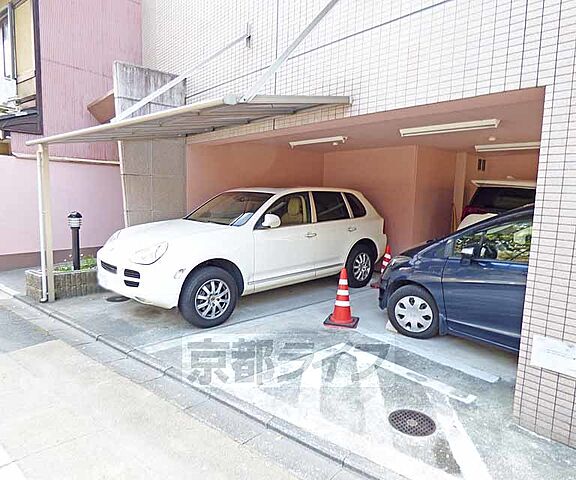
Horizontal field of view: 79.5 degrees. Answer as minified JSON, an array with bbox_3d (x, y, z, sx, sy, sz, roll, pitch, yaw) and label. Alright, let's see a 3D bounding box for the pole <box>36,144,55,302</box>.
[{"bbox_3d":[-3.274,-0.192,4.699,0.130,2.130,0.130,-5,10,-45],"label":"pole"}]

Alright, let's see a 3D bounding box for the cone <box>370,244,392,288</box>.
[{"bbox_3d":[1.751,0.441,6.082,0.380,0.700,0.380,-5,10,-45],"label":"cone"}]

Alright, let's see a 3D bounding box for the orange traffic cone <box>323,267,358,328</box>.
[{"bbox_3d":[0.702,0.686,4.361,0.375,0.700,0.375,4,7,18],"label":"orange traffic cone"}]

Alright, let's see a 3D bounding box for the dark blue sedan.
[{"bbox_3d":[2.851,0.366,3.497,4.000,1.550,1.700,7,9,44],"label":"dark blue sedan"}]

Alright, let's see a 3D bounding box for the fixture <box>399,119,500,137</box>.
[{"bbox_3d":[2.110,-1.506,4.647,0.200,0.090,1.240,-5,10,-45],"label":"fixture"}]

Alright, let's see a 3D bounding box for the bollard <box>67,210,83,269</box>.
[{"bbox_3d":[-3.248,0.020,5.301,0.210,0.900,0.210,-5,10,-45],"label":"bollard"}]

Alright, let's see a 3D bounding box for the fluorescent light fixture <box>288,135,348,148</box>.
[{"bbox_3d":[0.463,-1.723,6.001,0.130,0.100,1.240,-5,10,-45],"label":"fluorescent light fixture"}]

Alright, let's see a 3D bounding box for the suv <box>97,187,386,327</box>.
[{"bbox_3d":[-0.382,-0.009,5.601,4.780,1.690,1.930,-6,11,-41],"label":"suv"}]

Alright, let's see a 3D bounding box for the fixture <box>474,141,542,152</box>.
[{"bbox_3d":[3.883,-1.592,5.900,0.200,0.090,1.240,-5,10,-45],"label":"fixture"}]

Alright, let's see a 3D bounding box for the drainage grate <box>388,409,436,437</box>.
[{"bbox_3d":[0.875,1.293,2.438,0.315,0.020,0.315,2,7,0],"label":"drainage grate"}]

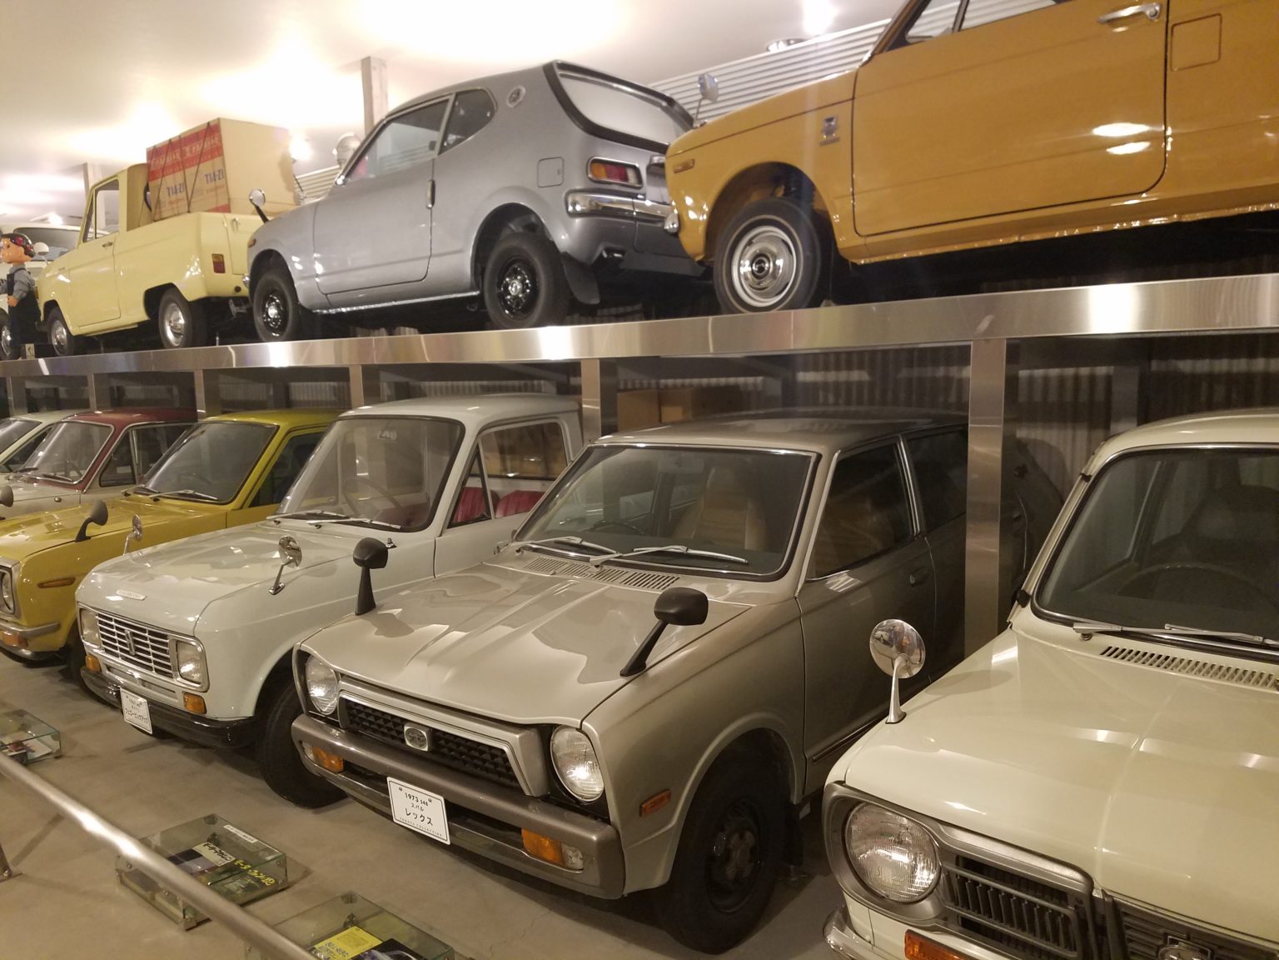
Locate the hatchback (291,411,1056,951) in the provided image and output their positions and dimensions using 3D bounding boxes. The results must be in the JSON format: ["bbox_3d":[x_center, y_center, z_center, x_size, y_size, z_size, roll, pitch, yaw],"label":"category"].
[{"bbox_3d":[0.369,0.400,3.438,1.295,1.280,2.995,4,9,40],"label":"hatchback"}]

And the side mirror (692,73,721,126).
[{"bbox_3d":[0.252,-1.430,3.614,0.080,0.205,0.100,3,8,35],"label":"side mirror"}]

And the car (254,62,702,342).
[{"bbox_3d":[-0.902,-1.347,5.250,2.995,1.275,1.295,4,9,41],"label":"car"}]

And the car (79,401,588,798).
[{"bbox_3d":[-0.831,0.269,4.395,1.290,1.380,2.990,4,9,40],"label":"car"}]

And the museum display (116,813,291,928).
[{"bbox_3d":[-1.254,1.115,2.754,0.393,0.097,0.290,4,8,38],"label":"museum display"}]

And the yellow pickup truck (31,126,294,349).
[{"bbox_3d":[-3.326,-1.638,7.180,2.995,1.530,1.295,4,9,40],"label":"yellow pickup truck"}]

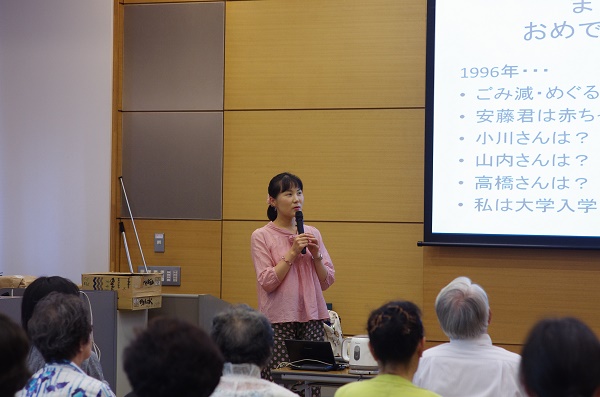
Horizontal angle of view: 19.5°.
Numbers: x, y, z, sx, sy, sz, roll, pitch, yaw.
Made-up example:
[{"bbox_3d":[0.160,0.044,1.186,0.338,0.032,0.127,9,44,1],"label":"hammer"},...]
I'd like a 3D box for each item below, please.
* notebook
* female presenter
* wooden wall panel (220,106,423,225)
[{"bbox_3d":[0.082,0.739,8.345,0.240,0.152,0.235,1,-1,22],"label":"notebook"},{"bbox_3d":[-0.043,0.685,8.766,0.440,1.630,0.360,1,-1,-20],"label":"female presenter"},{"bbox_3d":[0.134,-0.201,10.585,1.300,0.680,0.030,1,-1,22],"label":"wooden wall panel"}]

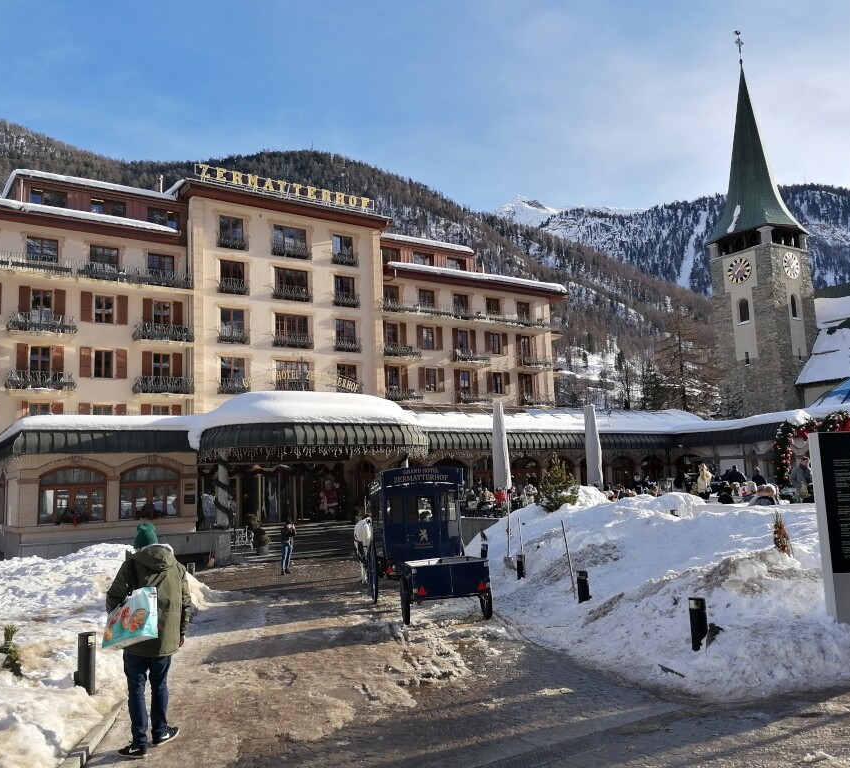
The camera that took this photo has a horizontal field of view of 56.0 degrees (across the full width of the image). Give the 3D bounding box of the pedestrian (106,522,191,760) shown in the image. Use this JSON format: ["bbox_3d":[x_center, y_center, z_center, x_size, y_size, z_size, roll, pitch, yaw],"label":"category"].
[{"bbox_3d":[-2.233,2.031,6.461,0.680,1.780,0.520,-1,-7,-13],"label":"pedestrian"}]

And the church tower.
[{"bbox_3d":[32.035,-11.278,76.435,6.900,40.980,6.900,3,-9,-34],"label":"church tower"}]

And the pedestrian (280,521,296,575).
[{"bbox_3d":[-4.371,5.156,25.304,0.500,1.660,0.420,4,-10,-41],"label":"pedestrian"}]

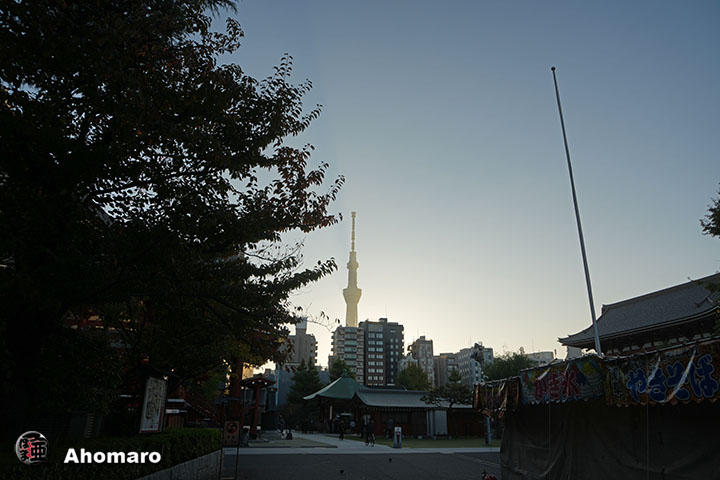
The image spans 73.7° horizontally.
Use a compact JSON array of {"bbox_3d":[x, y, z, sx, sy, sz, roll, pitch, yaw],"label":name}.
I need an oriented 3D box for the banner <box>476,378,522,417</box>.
[{"bbox_3d":[3.062,3.495,10.732,0.100,0.650,2.600,3,-21,-6],"label":"banner"}]

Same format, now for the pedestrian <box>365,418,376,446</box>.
[{"bbox_3d":[0.644,11.981,29.977,0.580,1.670,0.600,7,-21,-17],"label":"pedestrian"}]

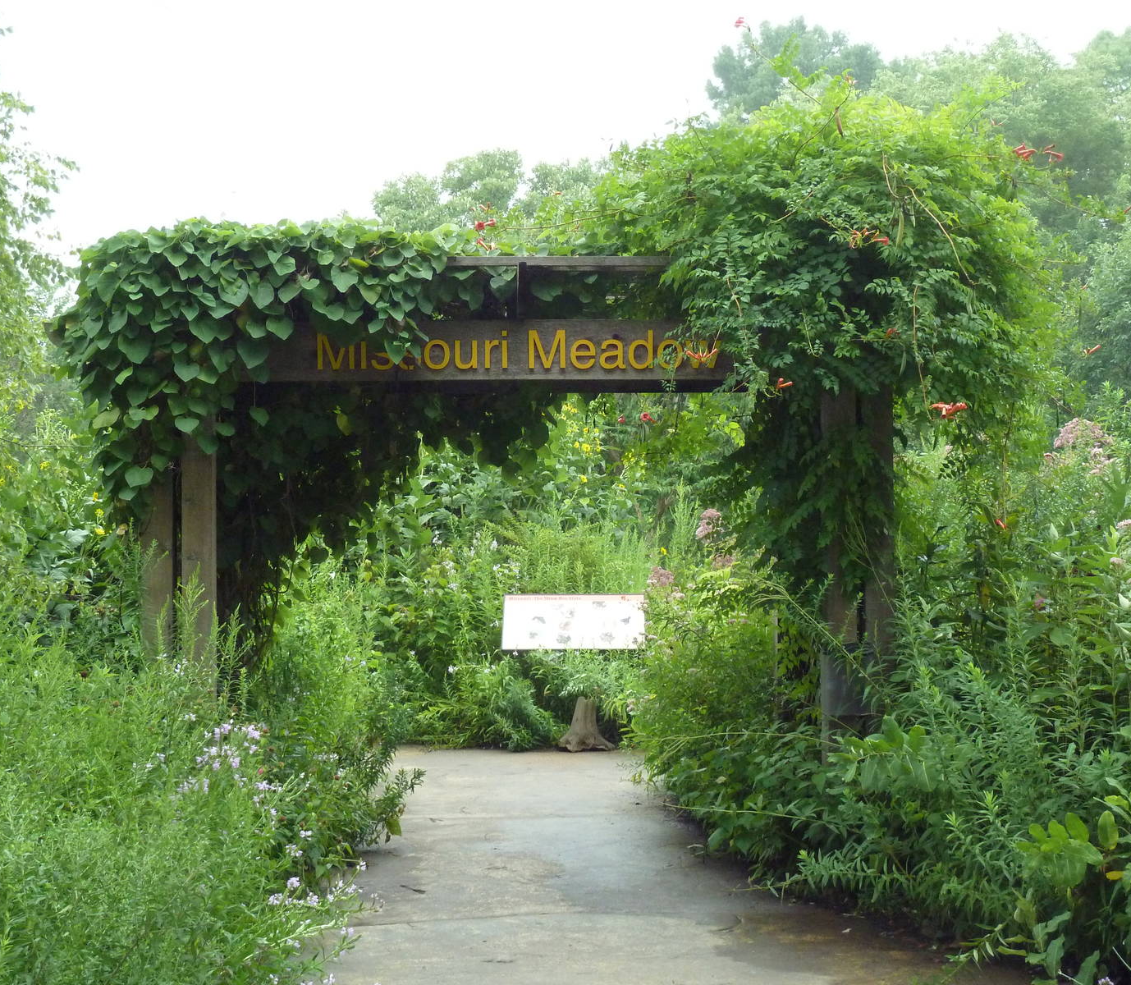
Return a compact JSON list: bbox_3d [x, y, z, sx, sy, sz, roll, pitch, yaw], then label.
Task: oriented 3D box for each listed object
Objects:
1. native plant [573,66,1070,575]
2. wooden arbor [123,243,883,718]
[{"bbox_3d":[1.200,-0.800,8.750,2.280,2.450,2.000,0,1,0],"label":"native plant"},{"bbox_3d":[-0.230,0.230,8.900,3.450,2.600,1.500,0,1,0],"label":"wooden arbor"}]

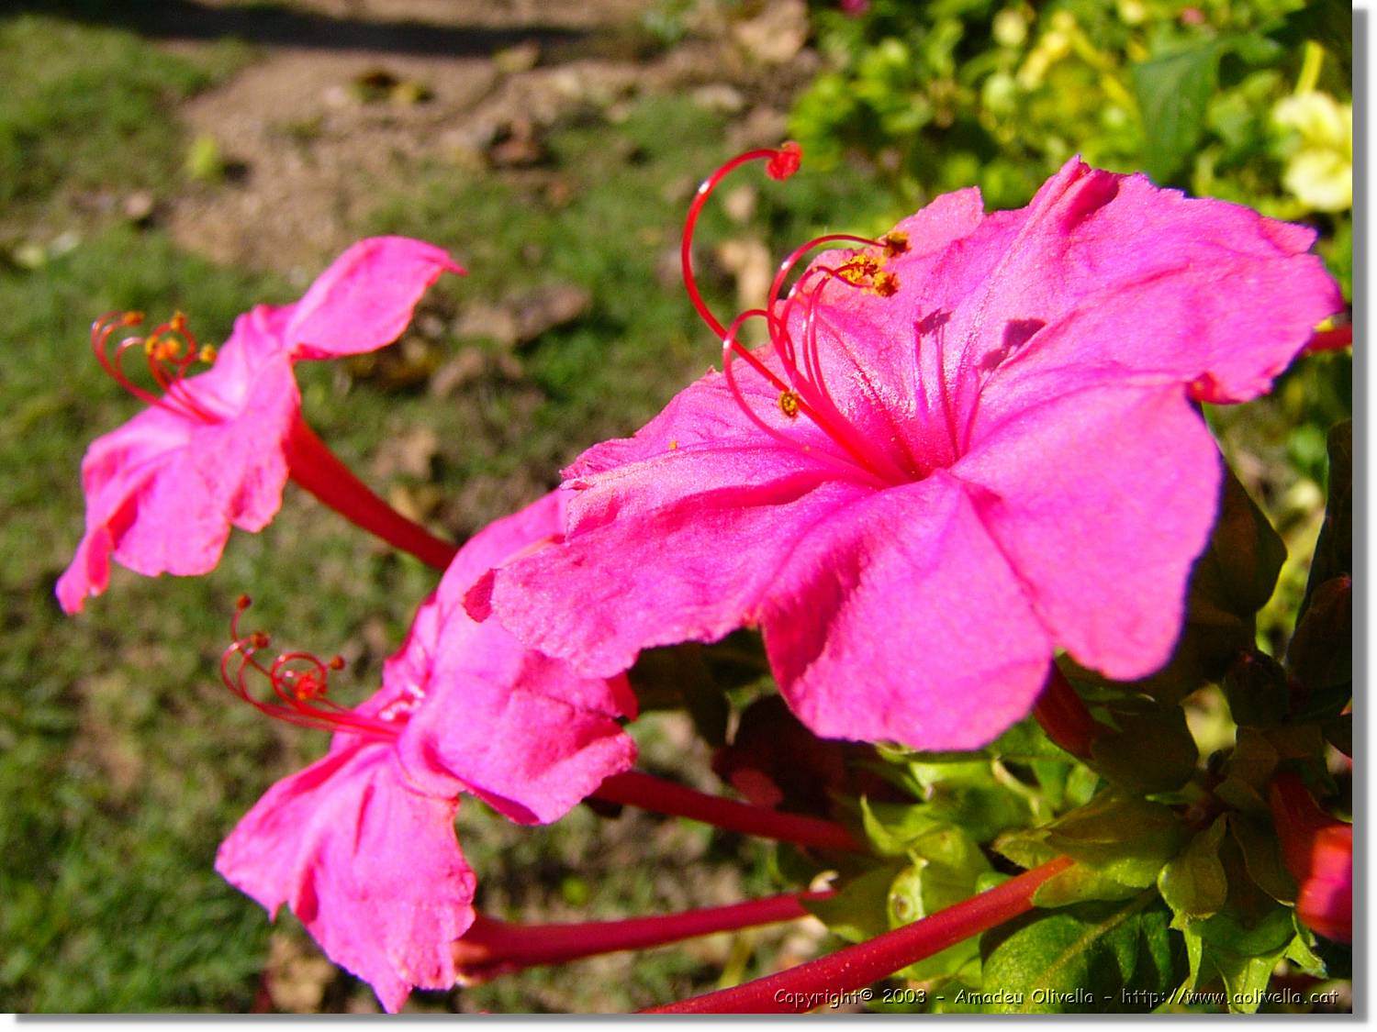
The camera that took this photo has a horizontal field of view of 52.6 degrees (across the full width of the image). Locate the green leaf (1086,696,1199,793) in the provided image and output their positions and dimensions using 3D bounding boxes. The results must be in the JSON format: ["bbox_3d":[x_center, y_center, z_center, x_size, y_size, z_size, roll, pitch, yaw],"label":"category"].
[{"bbox_3d":[0.036,0.018,0.109,0.008,0.009,0.005,-19,28,29],"label":"green leaf"}]

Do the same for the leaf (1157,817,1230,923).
[{"bbox_3d":[0.039,0.027,0.107,0.005,0.009,0.004,20,15,17],"label":"leaf"}]

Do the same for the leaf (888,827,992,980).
[{"bbox_3d":[0.022,0.034,0.122,0.009,0.013,0.006,-11,12,19],"label":"leaf"}]

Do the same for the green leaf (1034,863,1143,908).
[{"bbox_3d":[0.031,0.028,0.107,0.009,0.004,0.005,-16,43,-18],"label":"green leaf"}]

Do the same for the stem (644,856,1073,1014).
[{"bbox_3d":[0.011,0.033,0.104,0.036,0.004,0.004,-18,81,-9],"label":"stem"}]

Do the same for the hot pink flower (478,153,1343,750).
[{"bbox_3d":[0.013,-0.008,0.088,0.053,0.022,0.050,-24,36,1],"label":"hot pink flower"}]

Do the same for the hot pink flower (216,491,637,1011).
[{"bbox_3d":[-0.022,0.020,0.120,0.024,0.046,0.038,28,7,-30],"label":"hot pink flower"}]

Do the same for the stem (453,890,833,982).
[{"bbox_3d":[-0.005,0.039,0.130,0.036,0.005,0.005,-6,83,-6],"label":"stem"}]

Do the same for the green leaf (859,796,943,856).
[{"bbox_3d":[0.020,0.029,0.128,0.004,0.009,0.006,-20,27,47],"label":"green leaf"}]

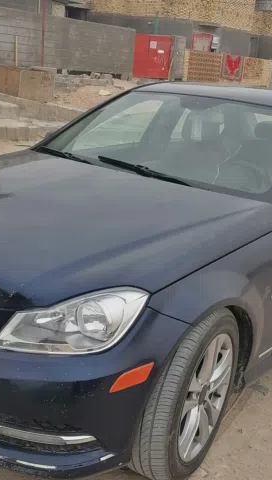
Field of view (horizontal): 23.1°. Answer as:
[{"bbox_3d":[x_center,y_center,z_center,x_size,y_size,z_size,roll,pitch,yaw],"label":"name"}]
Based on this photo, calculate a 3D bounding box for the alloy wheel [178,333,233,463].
[{"bbox_3d":[0.191,0.555,2.471,0.170,0.468,0.468,15,16,25],"label":"alloy wheel"}]

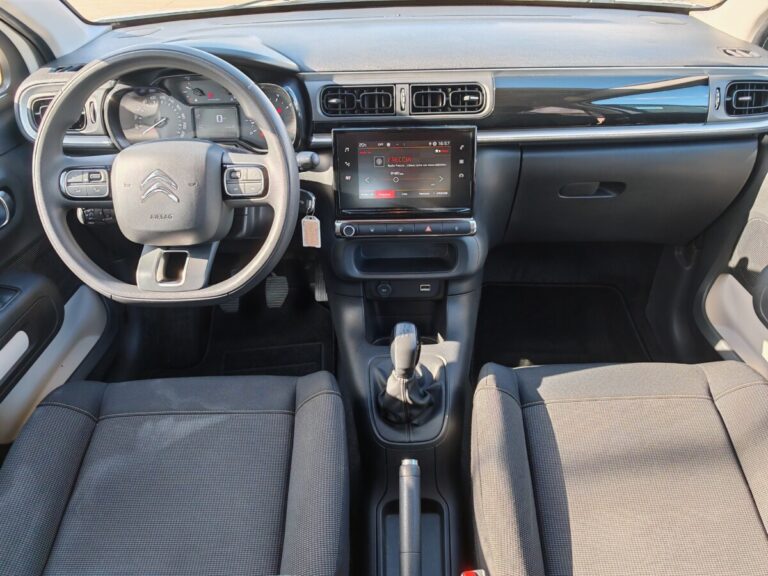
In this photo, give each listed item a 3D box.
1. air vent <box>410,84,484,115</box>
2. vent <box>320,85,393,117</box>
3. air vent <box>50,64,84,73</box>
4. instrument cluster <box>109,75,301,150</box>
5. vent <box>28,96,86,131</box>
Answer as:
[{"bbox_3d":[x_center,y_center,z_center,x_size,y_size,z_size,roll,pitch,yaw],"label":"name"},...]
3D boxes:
[{"bbox_3d":[0.110,-0.329,1.045,0.128,0.052,0.035,-1,22,0],"label":"air vent"},{"bbox_3d":[-0.046,-0.327,1.045,0.128,0.052,0.035,-1,22,0],"label":"vent"},{"bbox_3d":[-0.541,-0.377,1.030,0.070,0.015,0.037,-5,24,-7],"label":"air vent"},{"bbox_3d":[-0.313,-0.307,1.050,0.325,0.126,0.070,-1,15,0],"label":"instrument cluster"},{"bbox_3d":[-0.547,-0.295,1.010,0.093,0.052,0.035,-8,23,-10],"label":"vent"}]

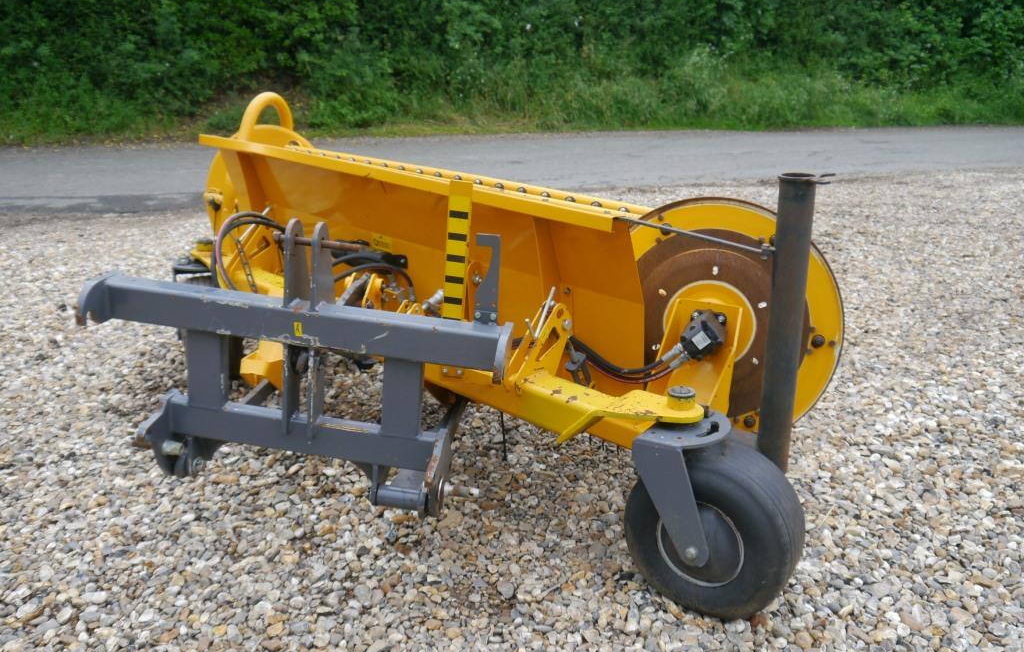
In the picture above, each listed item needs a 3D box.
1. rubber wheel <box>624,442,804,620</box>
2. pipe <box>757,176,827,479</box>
[{"bbox_3d":[0.545,0.543,2.237,0.455,0.455,0.235,12,22,32],"label":"rubber wheel"},{"bbox_3d":[0.760,0.085,2.329,0.093,1.004,0.090,-1,18,0],"label":"pipe"}]

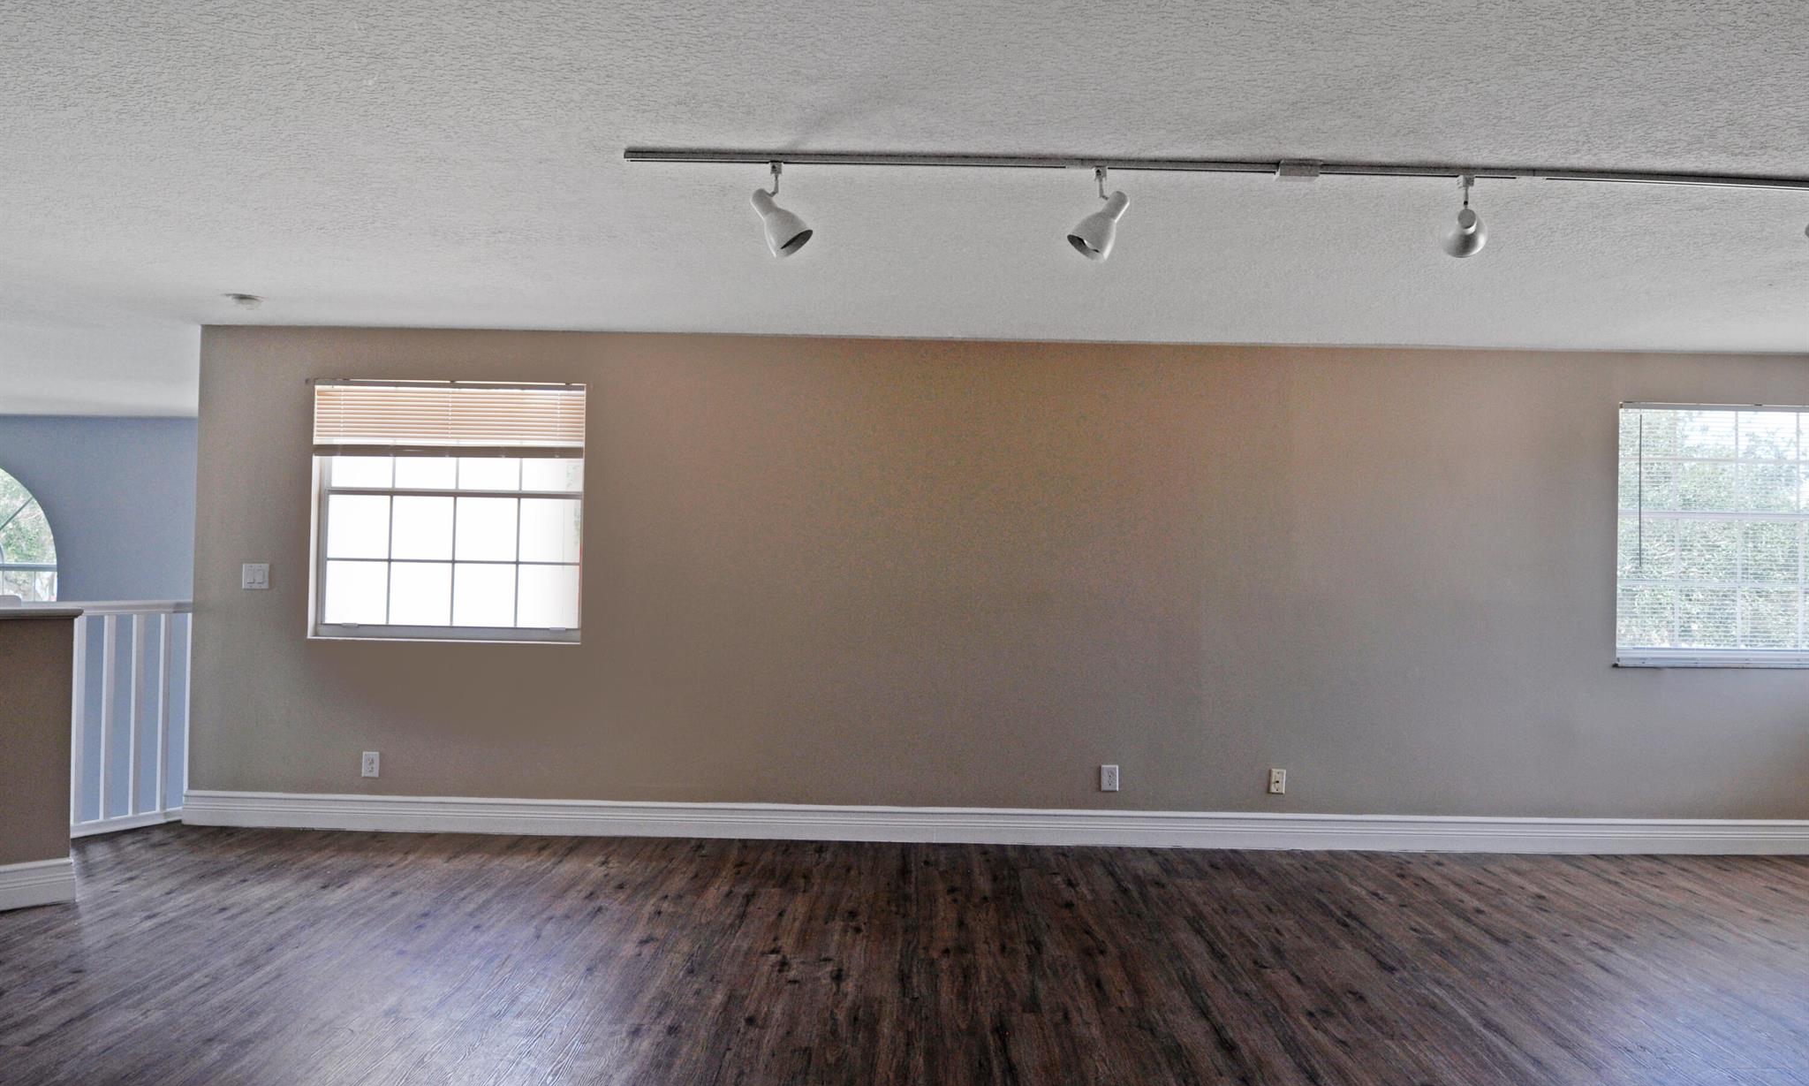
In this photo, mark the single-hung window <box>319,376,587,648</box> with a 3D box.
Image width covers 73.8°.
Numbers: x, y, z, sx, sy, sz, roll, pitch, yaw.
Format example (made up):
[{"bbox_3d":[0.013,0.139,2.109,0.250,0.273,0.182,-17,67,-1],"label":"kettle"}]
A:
[{"bbox_3d":[-2.203,-0.146,5.855,1.313,1.248,0.090,1,-1,0],"label":"single-hung window"}]

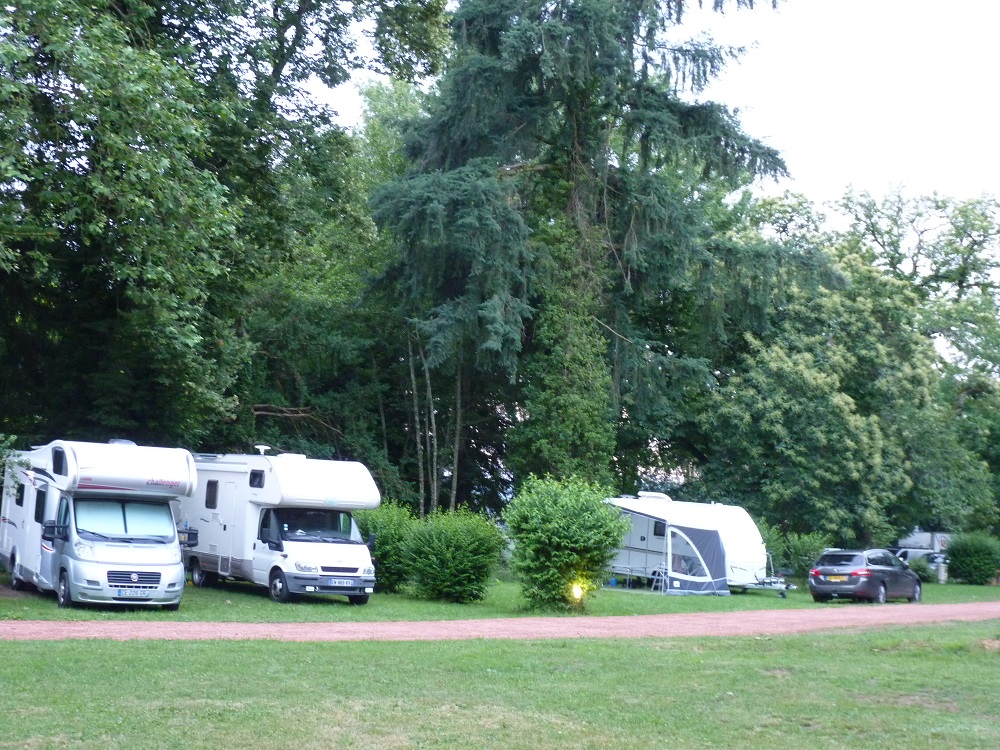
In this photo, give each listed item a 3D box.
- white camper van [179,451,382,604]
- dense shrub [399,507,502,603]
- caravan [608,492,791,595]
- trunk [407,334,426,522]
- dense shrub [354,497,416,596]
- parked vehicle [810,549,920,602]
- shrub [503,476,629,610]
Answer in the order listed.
[{"bbox_3d":[-4.824,3.251,34.213,2.280,3.030,6.480,5,-5,-32],"label":"white camper van"},{"bbox_3d":[-1.022,4.001,34.930,2.150,2.000,2.050,2,-5,0],"label":"dense shrub"},{"bbox_3d":[5.149,4.628,42.889,6.300,2.600,2.350,-1,-6,36],"label":"caravan"},{"bbox_3d":[-2.240,2.019,42.500,0.250,6.702,0.250,-4,0,0],"label":"trunk"},{"bbox_3d":[-2.770,4.080,37.460,1.950,2.100,1.950,2,-5,0],"label":"dense shrub"},{"bbox_3d":[9.833,5.372,42.478,1.840,1.470,4.580,-1,-6,33],"label":"parked vehicle"},{"bbox_3d":[1.407,3.688,34.123,2.500,2.700,2.450,2,-5,0],"label":"shrub"}]

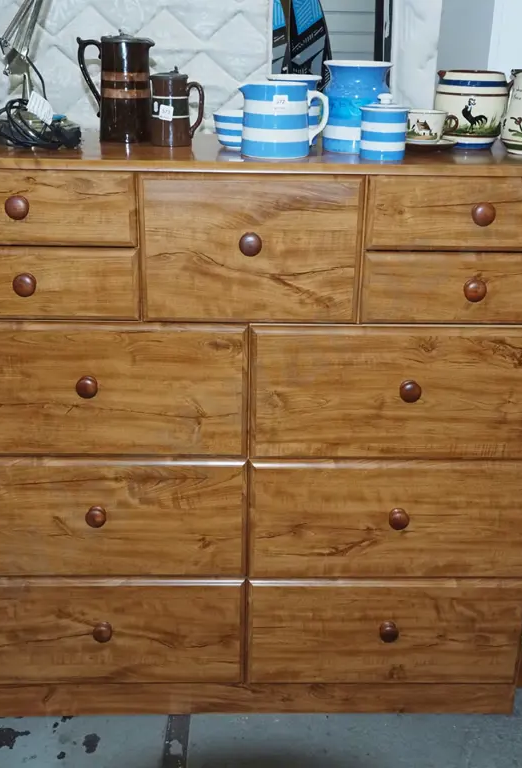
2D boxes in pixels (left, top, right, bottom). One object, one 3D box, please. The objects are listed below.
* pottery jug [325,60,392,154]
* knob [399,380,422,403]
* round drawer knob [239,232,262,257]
[{"bbox_3d":[0.180,-0.511,1.638,0.127,0.151,0.127,0,22,-1],"label":"pottery jug"},{"bbox_3d":[0.280,0.013,1.669,0.040,0.040,0.032,0,22,-1],"label":"knob"},{"bbox_3d":[-0.017,-0.246,1.556,0.040,0.040,0.032,0,22,-1],"label":"round drawer knob"}]

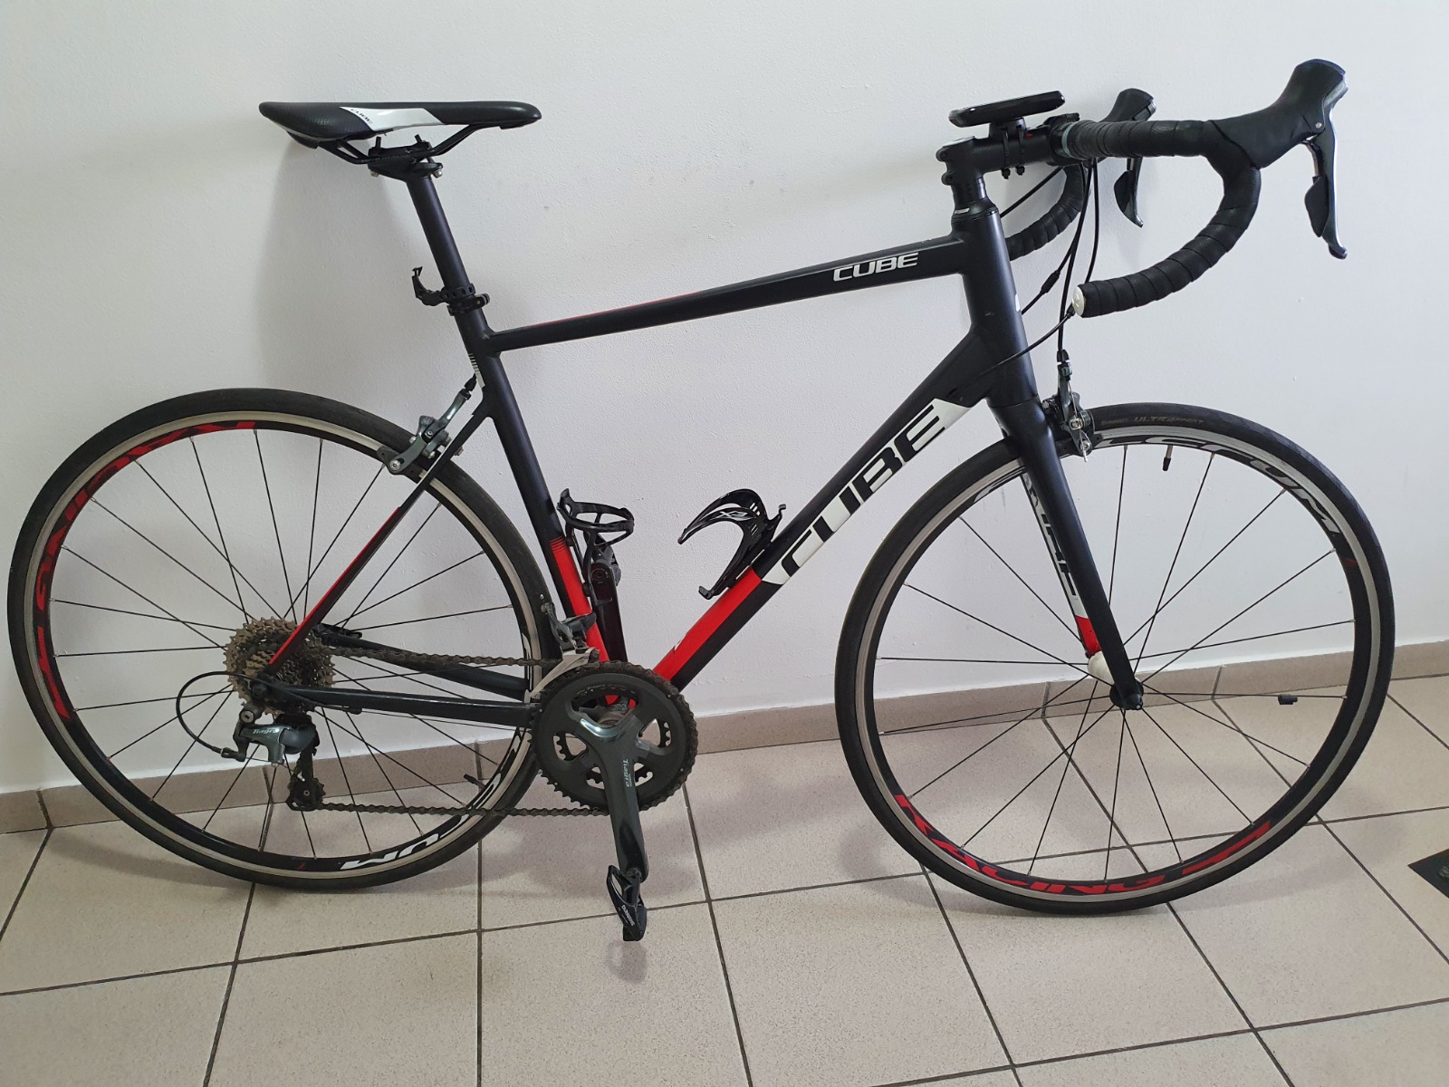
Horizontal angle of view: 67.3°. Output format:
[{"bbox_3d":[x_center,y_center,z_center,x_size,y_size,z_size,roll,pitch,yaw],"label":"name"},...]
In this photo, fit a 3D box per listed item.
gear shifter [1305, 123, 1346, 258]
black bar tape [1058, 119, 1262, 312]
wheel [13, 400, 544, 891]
[{"bbox_3d":[0.514,-0.297,0.922,0.050,0.111,0.030,0,20,-1],"label":"gear shifter"},{"bbox_3d":[0.390,-0.305,1.007,0.140,0.172,0.188,0,20,-1],"label":"black bar tape"},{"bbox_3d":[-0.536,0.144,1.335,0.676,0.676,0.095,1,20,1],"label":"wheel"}]

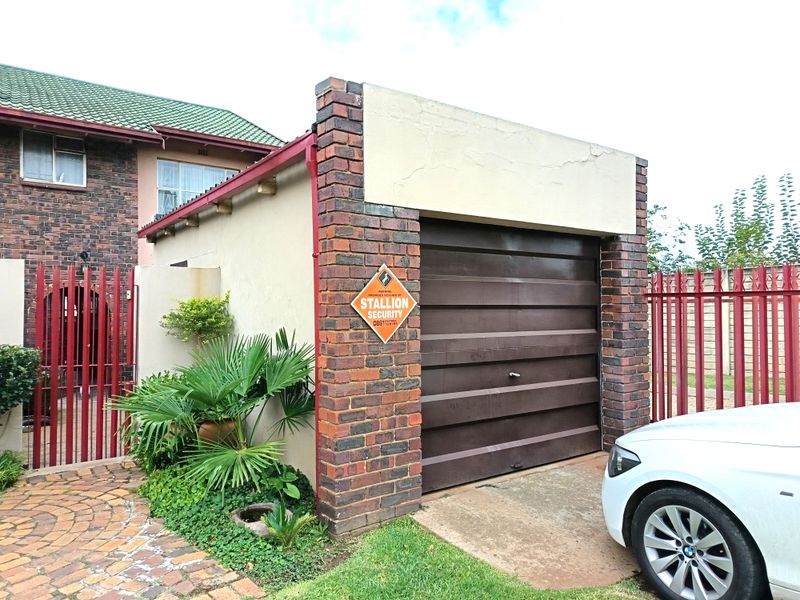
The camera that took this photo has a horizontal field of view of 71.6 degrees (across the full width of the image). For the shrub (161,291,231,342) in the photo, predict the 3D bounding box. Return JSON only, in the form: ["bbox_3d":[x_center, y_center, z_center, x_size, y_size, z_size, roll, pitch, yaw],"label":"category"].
[{"bbox_3d":[-1.948,0.193,5.358,0.600,0.570,0.660,0,-2,-35],"label":"shrub"}]

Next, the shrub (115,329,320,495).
[{"bbox_3d":[-1.534,0.870,4.432,1.050,1.250,1.600,0,-2,-35],"label":"shrub"}]

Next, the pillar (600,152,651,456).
[{"bbox_3d":[2.246,0.046,5.586,0.460,2.930,0.250,0,-2,-35],"label":"pillar"}]

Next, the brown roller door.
[{"bbox_3d":[0.994,0.439,4.841,2.400,2.120,0.080,0,-2,-35],"label":"brown roller door"}]

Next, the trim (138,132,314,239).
[{"bbox_3d":[-2.368,-1.062,6.368,0.120,0.140,6.200,0,-2,-35],"label":"trim"}]

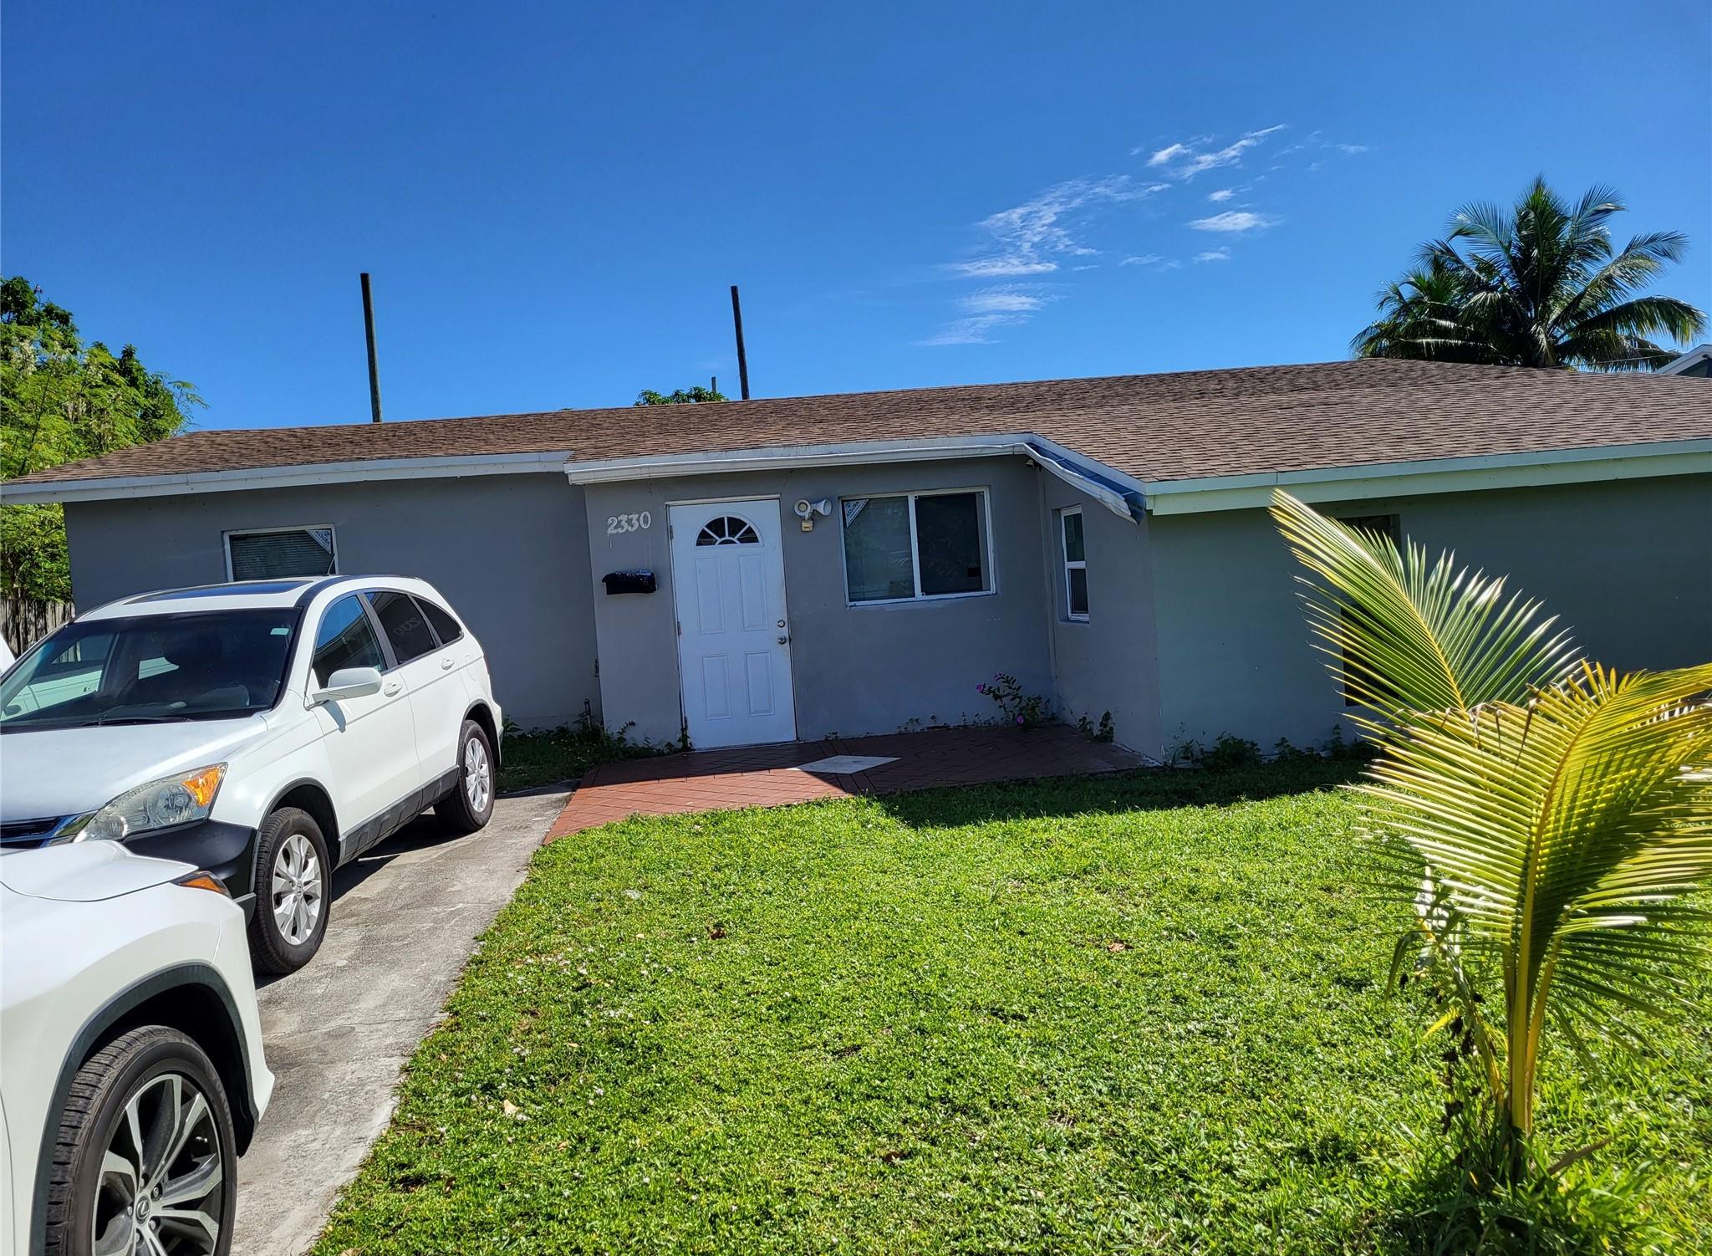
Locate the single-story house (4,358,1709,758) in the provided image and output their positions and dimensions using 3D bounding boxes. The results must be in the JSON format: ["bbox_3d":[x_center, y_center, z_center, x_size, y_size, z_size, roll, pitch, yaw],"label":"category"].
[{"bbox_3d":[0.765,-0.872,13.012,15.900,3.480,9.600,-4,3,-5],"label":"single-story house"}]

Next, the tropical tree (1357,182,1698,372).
[{"bbox_3d":[13.613,-4.811,25.783,6.900,8.360,6.600,-4,3,-5],"label":"tropical tree"}]

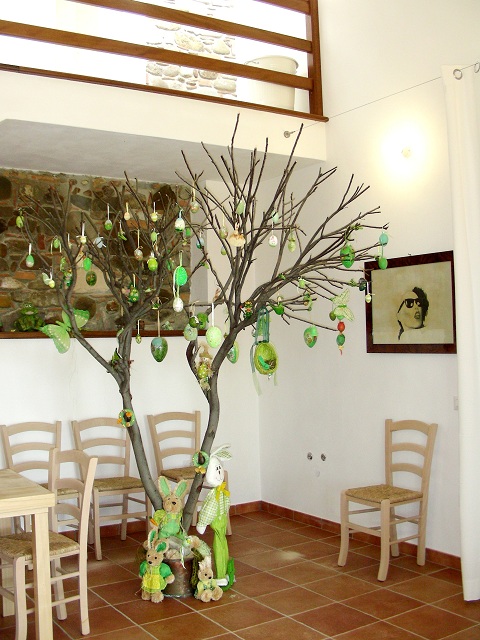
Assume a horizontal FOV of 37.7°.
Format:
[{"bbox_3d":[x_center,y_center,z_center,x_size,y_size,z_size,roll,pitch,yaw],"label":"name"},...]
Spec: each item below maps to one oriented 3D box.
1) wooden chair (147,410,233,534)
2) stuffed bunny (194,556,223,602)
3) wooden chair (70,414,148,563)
[{"bbox_3d":[-0.375,1.180,5.384,0.445,0.880,0.503,-1,-3,-35],"label":"wooden chair"},{"bbox_3d":[-0.178,1.430,3.928,0.125,0.240,0.140,-1,-3,-32],"label":"stuffed bunny"},{"bbox_3d":[-0.908,1.187,5.055,0.445,0.880,0.503,-1,-3,-29],"label":"wooden chair"}]

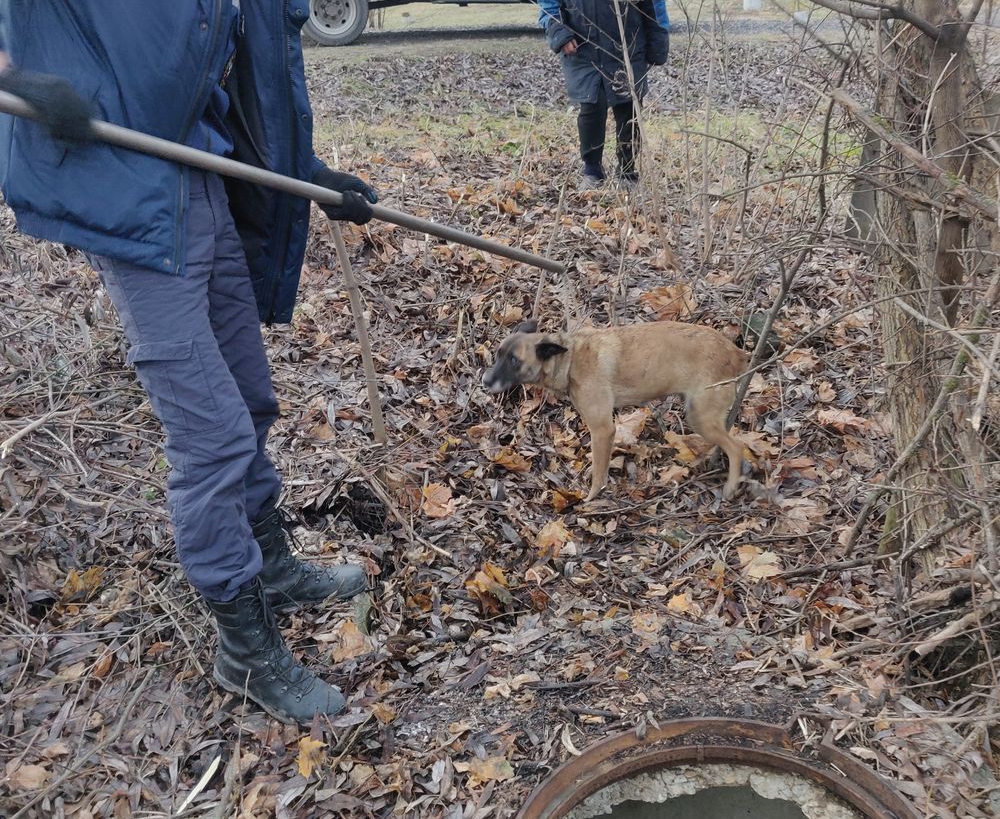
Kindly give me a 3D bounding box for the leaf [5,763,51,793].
[{"bbox_3d":[-0.852,0.664,1.737,0.082,0.018,0.055,-10,27,-20],"label":"leaf"}]

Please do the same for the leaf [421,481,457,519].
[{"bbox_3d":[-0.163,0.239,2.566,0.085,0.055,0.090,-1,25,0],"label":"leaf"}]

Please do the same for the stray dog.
[{"bbox_3d":[0.303,0.004,2.500,0.695,0.485,0.190,-1,25,0],"label":"stray dog"}]

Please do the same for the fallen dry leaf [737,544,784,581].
[{"bbox_3d":[0.611,0.358,2.258,0.095,0.030,0.100,6,26,14],"label":"fallen dry leaf"}]

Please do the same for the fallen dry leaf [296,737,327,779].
[{"bbox_3d":[-0.342,0.633,1.752,0.050,0.022,0.075,-1,25,0],"label":"fallen dry leaf"}]

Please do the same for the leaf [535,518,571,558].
[{"bbox_3d":[0.130,0.317,2.378,0.085,0.045,0.100,-1,25,0],"label":"leaf"}]

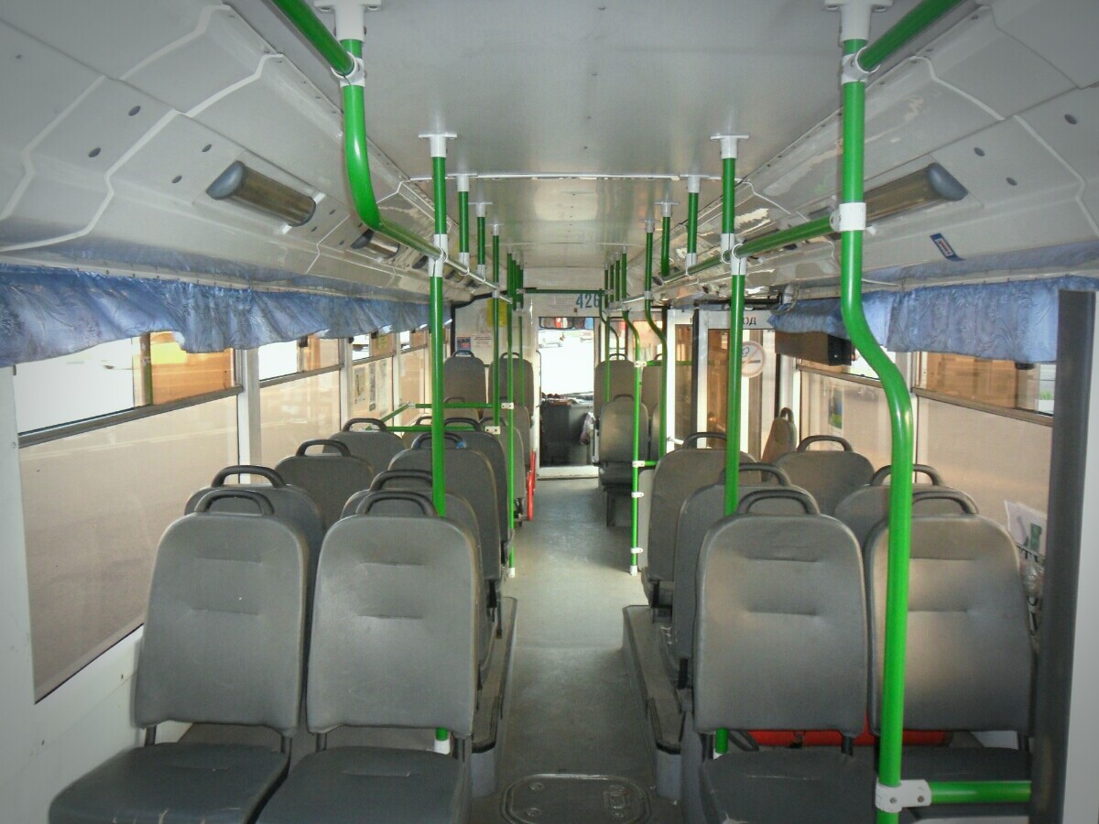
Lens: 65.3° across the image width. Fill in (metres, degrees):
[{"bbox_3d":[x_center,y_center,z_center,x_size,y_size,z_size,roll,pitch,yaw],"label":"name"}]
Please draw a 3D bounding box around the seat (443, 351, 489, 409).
[{"bbox_3d":[-0.814,-0.094,8.377,0.440,1.030,0.550,0,6,0],"label":"seat"}]

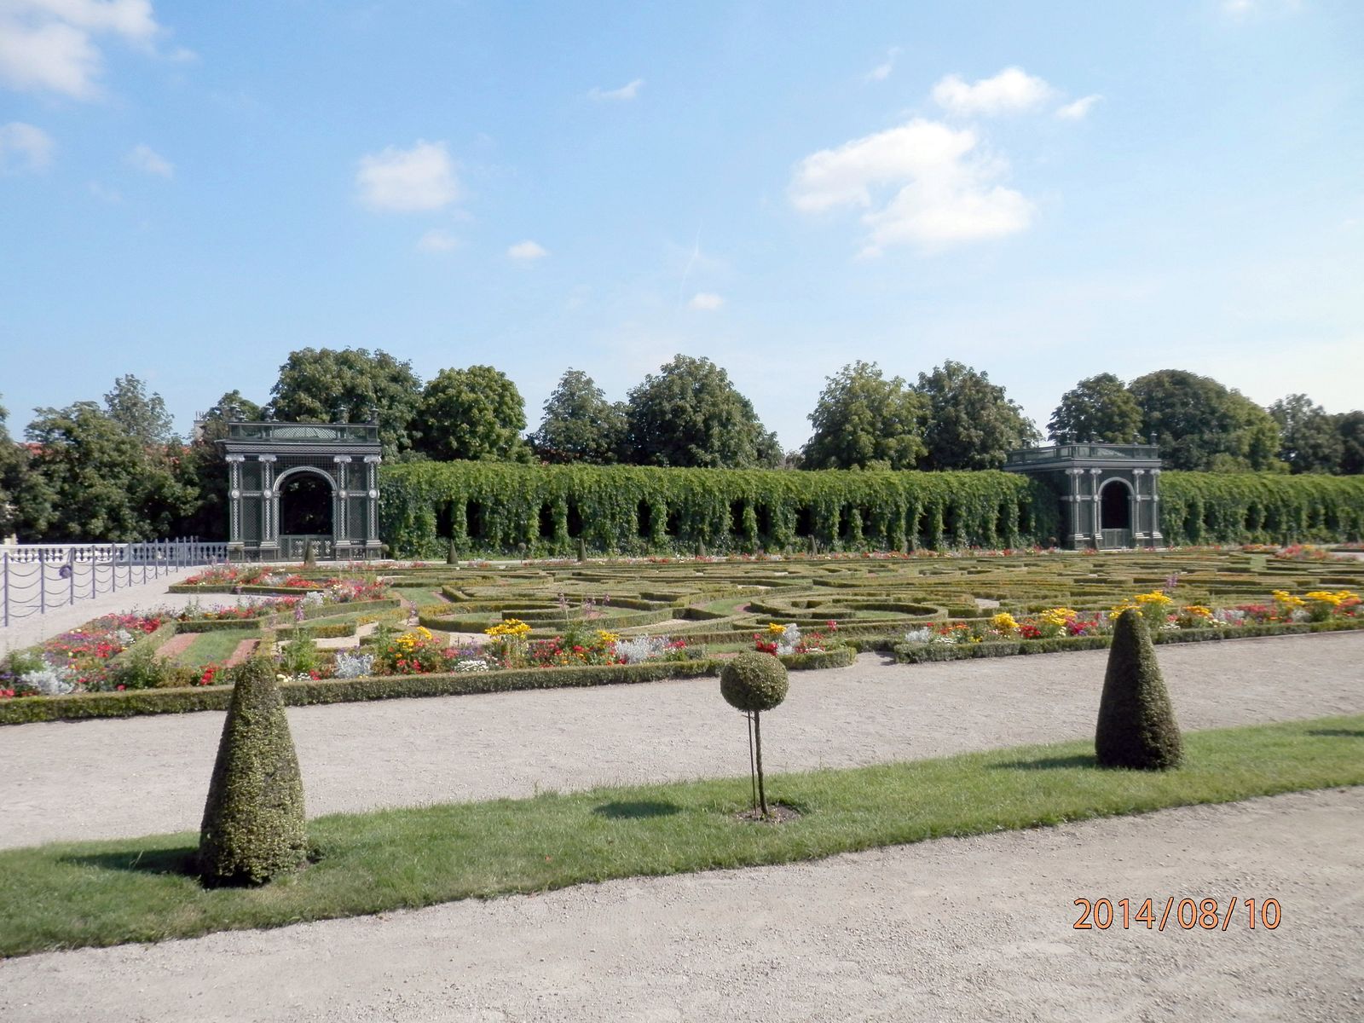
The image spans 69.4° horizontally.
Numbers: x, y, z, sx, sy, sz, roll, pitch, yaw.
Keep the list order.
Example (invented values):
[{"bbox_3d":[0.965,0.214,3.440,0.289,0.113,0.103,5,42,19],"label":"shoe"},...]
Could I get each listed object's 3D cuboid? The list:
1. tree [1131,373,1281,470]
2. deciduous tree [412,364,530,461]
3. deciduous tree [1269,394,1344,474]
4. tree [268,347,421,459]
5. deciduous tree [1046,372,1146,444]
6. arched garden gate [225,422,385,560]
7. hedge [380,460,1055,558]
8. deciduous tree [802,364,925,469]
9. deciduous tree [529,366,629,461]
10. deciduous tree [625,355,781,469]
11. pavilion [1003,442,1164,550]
[{"bbox_3d":[44.770,-4.841,83.980,11.620,14.420,11.620,0,-1,-20],"label":"tree"},{"bbox_3d":[-12.676,-3.237,59.522,6.860,11.120,6.860,0,-1,-20],"label":"deciduous tree"},{"bbox_3d":[59.012,-4.360,93.049,6.540,13.540,6.540,0,-1,-20],"label":"deciduous tree"},{"bbox_3d":[-19.544,-3.614,57.084,8.410,11.880,8.410,0,-1,-20],"label":"tree"},{"bbox_3d":[33.239,-4.416,79.873,7.730,13.570,7.730,0,-1,-20],"label":"deciduous tree"},{"bbox_3d":[-17.054,-0.823,44.892,6.150,6.000,5.600,0,-1,-20],"label":"arched garden gate"},{"bbox_3d":[2.928,-0.015,52.722,37.150,4.400,2.900,0,-1,-20],"label":"hedge"},{"bbox_3d":[13.080,-4.244,70.697,8.720,13.180,8.720,0,-1,-20],"label":"deciduous tree"},{"bbox_3d":[-7.103,-3.720,67.510,7.340,12.230,7.340,0,-1,-20],"label":"deciduous tree"},{"bbox_3d":[1.432,-4.142,66.551,10.500,12.980,10.500,0,-1,-20],"label":"deciduous tree"},{"bbox_3d":[23.672,-0.836,58.412,6.150,6.000,6.000,0,-1,-20],"label":"pavilion"}]

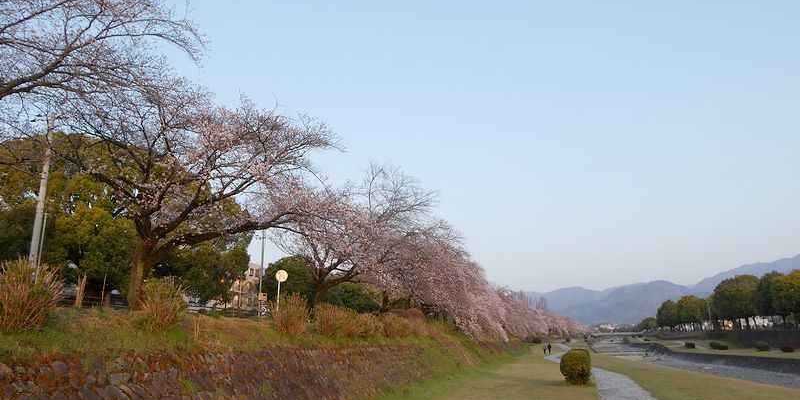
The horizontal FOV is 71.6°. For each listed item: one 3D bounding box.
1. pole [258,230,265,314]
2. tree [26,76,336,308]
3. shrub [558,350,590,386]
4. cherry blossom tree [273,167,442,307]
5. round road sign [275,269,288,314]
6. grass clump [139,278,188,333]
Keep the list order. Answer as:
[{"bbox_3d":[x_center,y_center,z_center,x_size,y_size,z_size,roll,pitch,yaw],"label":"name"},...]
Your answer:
[{"bbox_3d":[-9.931,5.101,39.774,0.350,6.370,0.350,0,-14,0],"label":"pole"},{"bbox_3d":[-6.054,-0.337,15.512,8.200,6.680,7.800,0,-14,0],"label":"tree"},{"bbox_3d":[6.024,5.725,19.041,1.050,1.160,1.050,0,-14,0],"label":"shrub"},{"bbox_3d":[-2.236,1.686,26.677,7.800,7.220,7.500,0,-14,0],"label":"cherry blossom tree"},{"bbox_3d":[-5.850,4.550,27.000,0.600,2.420,0.090,0,-15,0],"label":"round road sign"},{"bbox_3d":[-5.263,2.318,12.344,1.000,1.180,1.000,0,-14,0],"label":"grass clump"}]

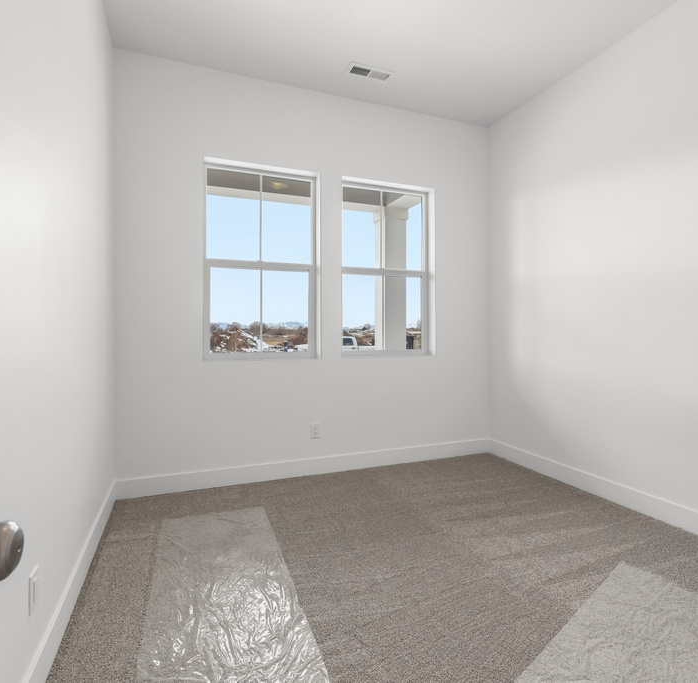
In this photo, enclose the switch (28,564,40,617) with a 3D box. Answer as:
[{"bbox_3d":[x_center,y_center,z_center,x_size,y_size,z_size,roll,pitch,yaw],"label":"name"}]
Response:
[{"bbox_3d":[-0.954,0.755,1.205,0.008,0.122,0.078,0,1,-23],"label":"switch"}]

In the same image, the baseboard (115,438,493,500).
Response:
[{"bbox_3d":[-0.135,0.983,3.175,3.040,0.131,0.016,0,1,-20],"label":"baseboard"}]

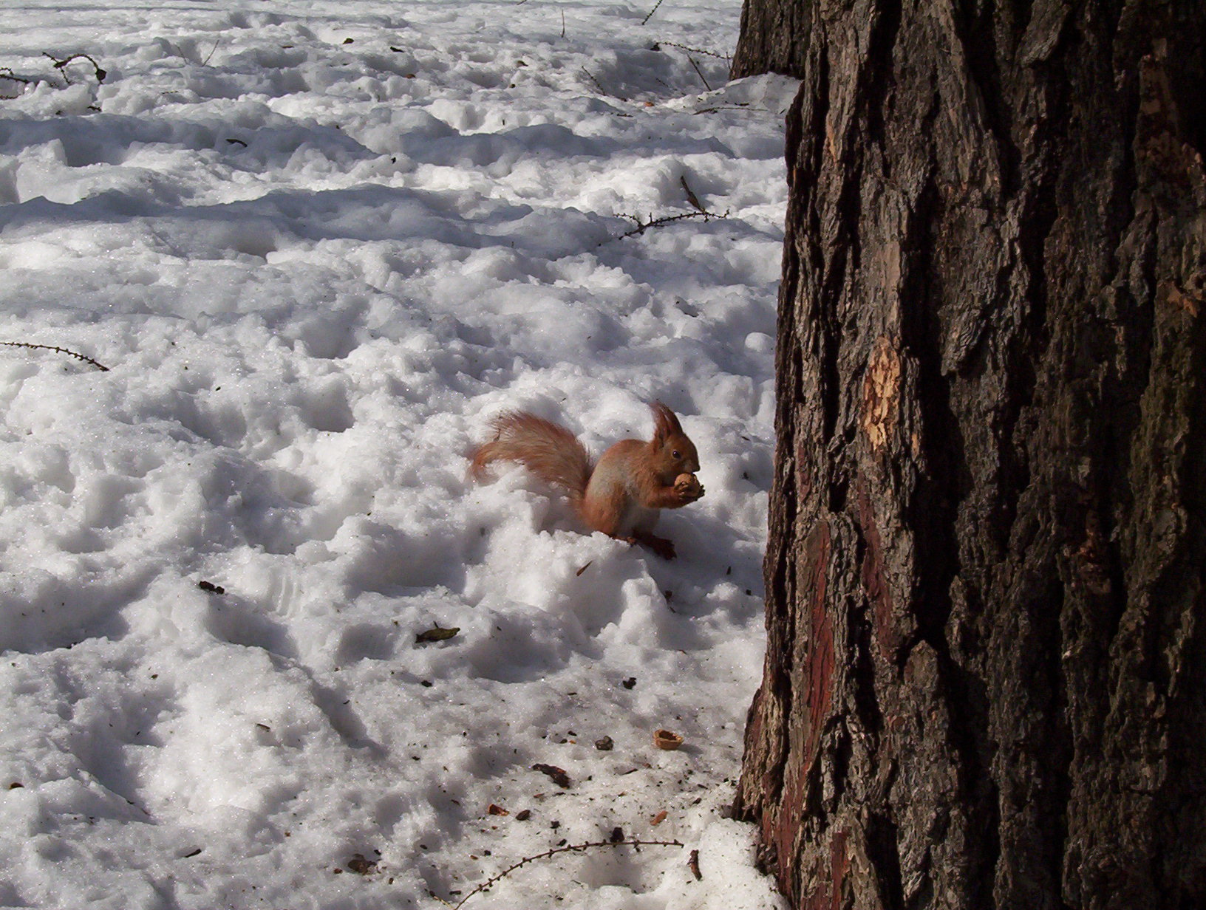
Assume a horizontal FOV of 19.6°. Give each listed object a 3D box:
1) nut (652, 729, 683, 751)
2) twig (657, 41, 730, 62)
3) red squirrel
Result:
[{"bbox_3d":[0.072,0.315,3.866,0.034,0.017,0.029,2,18,5],"label":"nut"},{"bbox_3d":[0.184,-0.827,7.150,0.165,0.033,0.030,9,20,27],"label":"twig"},{"bbox_3d":[-0.019,0.032,4.370,0.280,0.190,0.100,6,19,17],"label":"red squirrel"}]

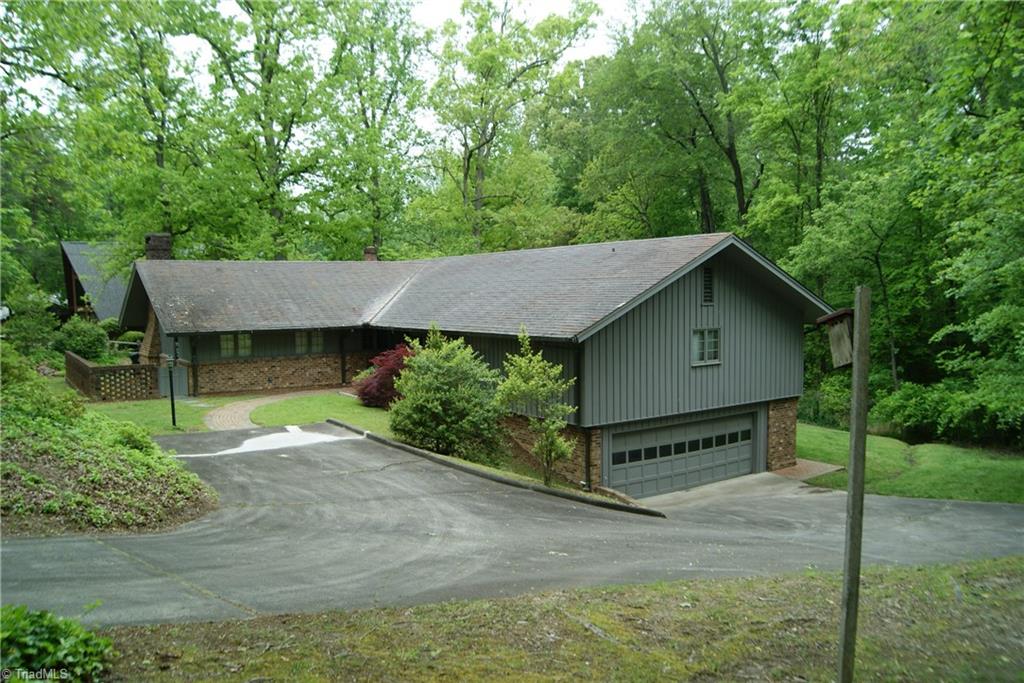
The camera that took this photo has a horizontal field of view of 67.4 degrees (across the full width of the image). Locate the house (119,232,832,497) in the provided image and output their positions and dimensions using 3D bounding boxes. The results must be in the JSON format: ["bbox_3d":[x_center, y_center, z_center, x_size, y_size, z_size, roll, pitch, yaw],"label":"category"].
[{"bbox_3d":[-3.514,0.133,31.089,19.050,8.400,25.050,-3,4,-34],"label":"house"}]

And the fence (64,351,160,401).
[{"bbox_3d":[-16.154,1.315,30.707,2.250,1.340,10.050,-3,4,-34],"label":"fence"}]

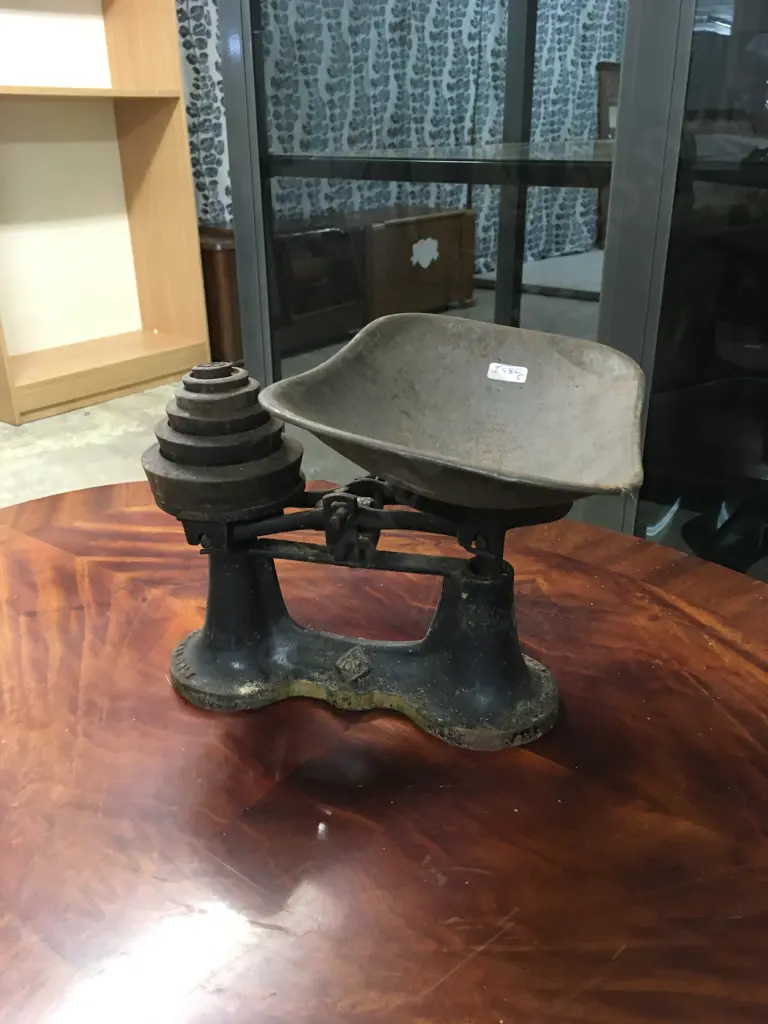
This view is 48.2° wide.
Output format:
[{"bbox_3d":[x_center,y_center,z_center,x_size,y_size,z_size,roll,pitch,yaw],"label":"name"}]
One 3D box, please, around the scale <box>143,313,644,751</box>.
[{"bbox_3d":[-0.005,0.016,0.559,0.319,0.241,0.216,5,25,15],"label":"scale"}]

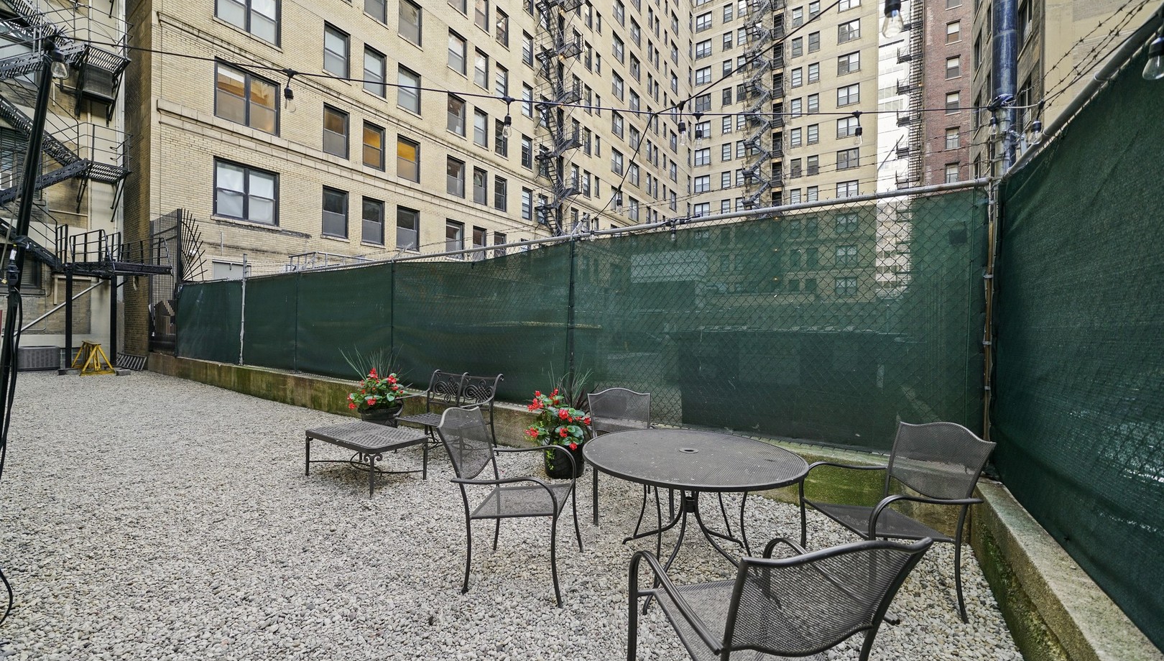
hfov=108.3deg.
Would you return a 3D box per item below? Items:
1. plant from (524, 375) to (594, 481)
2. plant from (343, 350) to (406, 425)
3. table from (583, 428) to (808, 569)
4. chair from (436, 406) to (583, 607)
[{"bbox_3d":[-0.240,0.952,4.360,0.680,1.020,0.640,1,0,0],"label":"plant"},{"bbox_3d":[-2.740,0.860,5.600,0.820,1.140,0.750,1,0,-26],"label":"plant"},{"bbox_3d":[0.652,1.110,2.570,1.220,0.730,1.220,1,0,0],"label":"table"},{"bbox_3d":[-0.400,1.007,2.550,0.710,0.910,0.600,1,0,5],"label":"chair"}]

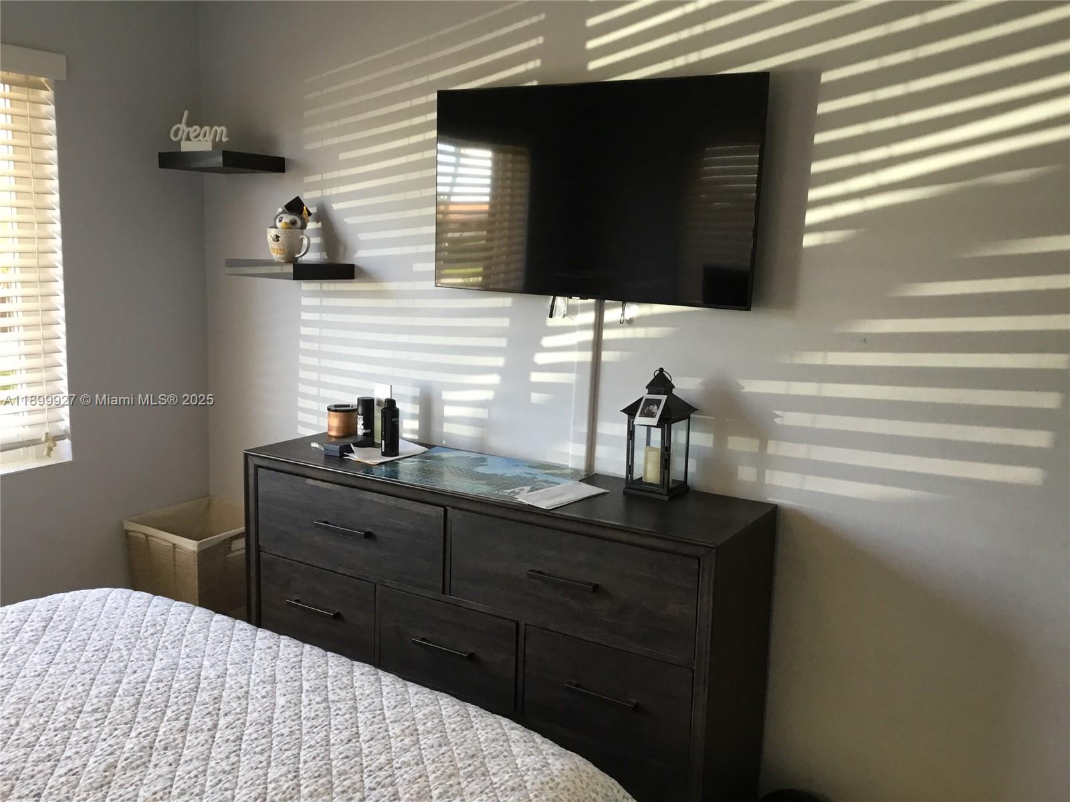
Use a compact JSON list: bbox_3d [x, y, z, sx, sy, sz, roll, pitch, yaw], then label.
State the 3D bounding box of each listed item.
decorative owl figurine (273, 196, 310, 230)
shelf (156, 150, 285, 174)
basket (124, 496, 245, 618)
[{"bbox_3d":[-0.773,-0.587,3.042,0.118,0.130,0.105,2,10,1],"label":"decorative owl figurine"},{"bbox_3d":[-1.031,-0.788,3.172,0.298,0.049,0.266,8,11,30],"label":"shelf"},{"bbox_3d":[-1.164,0.679,3.397,0.378,0.554,0.378,8,11,30],"label":"basket"}]

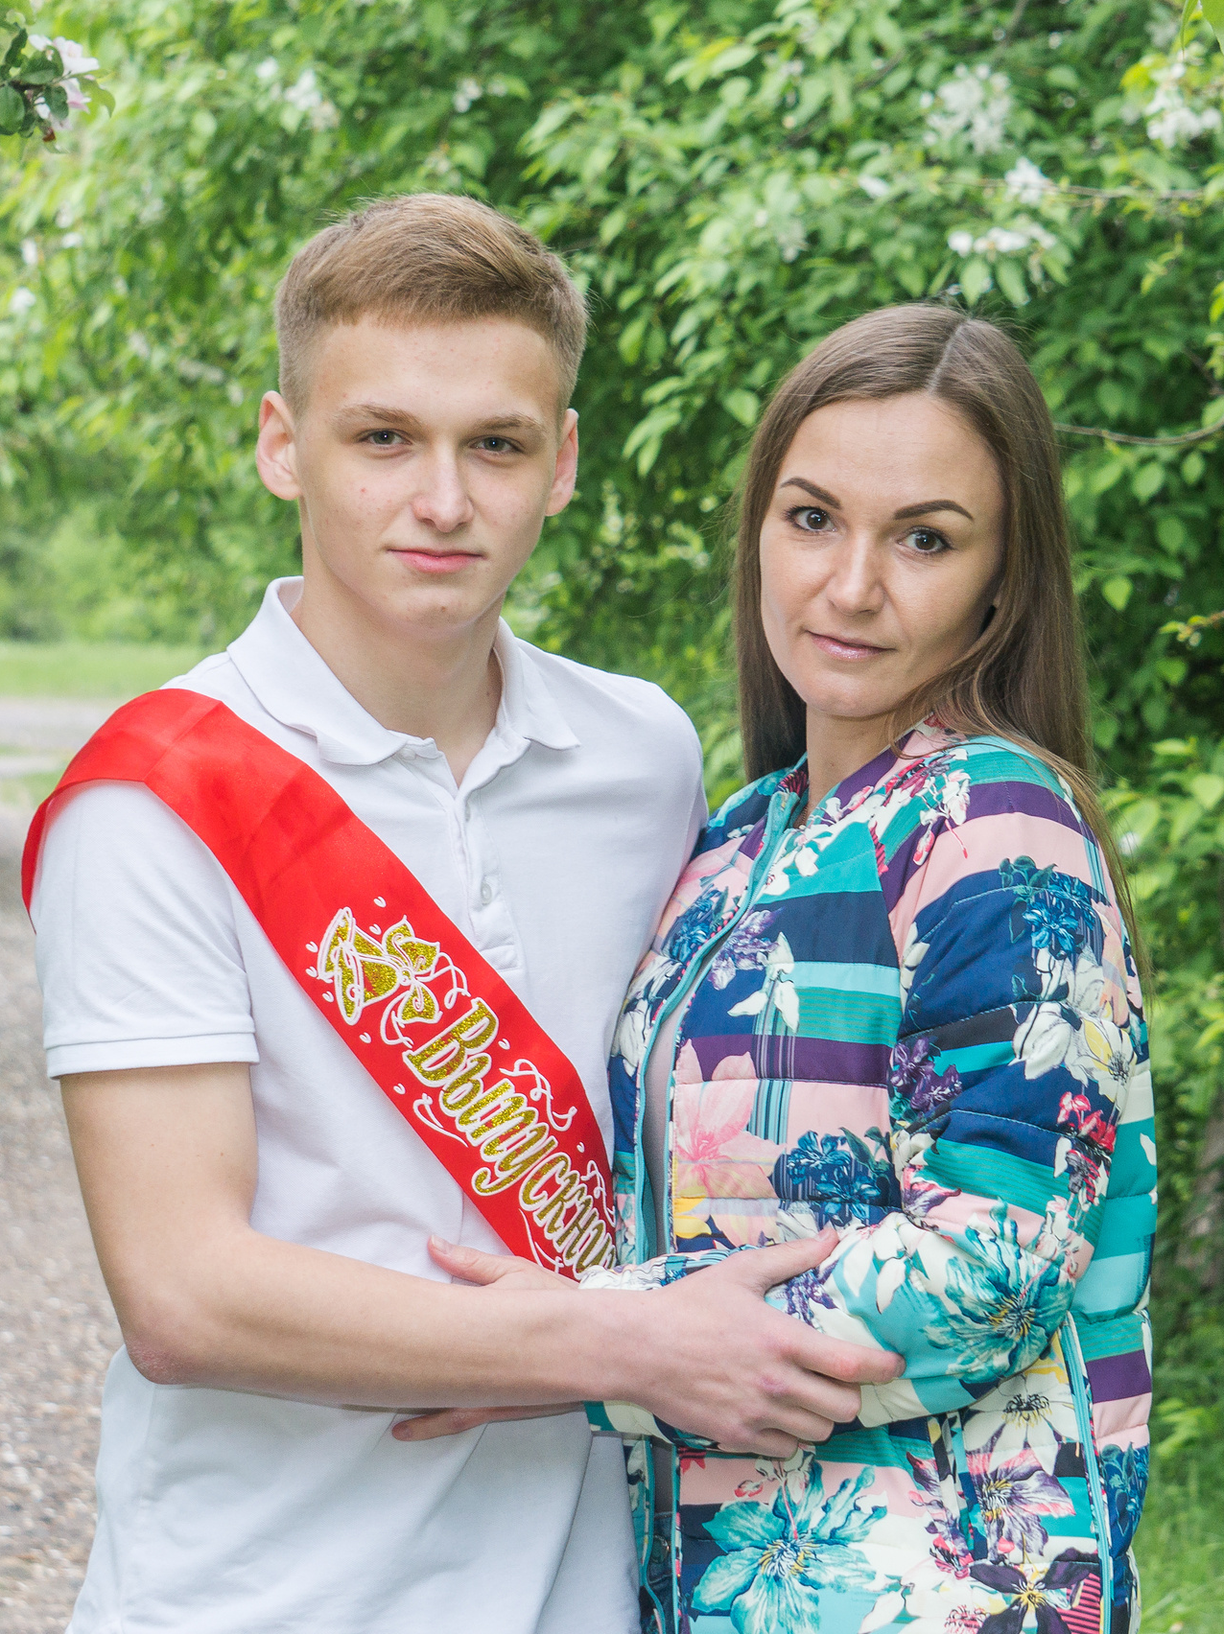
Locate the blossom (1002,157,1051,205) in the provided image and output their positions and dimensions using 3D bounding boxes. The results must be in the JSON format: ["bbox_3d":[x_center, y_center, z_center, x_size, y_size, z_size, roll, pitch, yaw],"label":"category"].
[{"bbox_3d":[0.516,-0.791,8.400,0.060,0.057,0.050,0,3,3],"label":"blossom"}]

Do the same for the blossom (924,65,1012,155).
[{"bbox_3d":[0.464,-0.921,8.800,0.115,0.115,0.100,0,3,3],"label":"blossom"}]

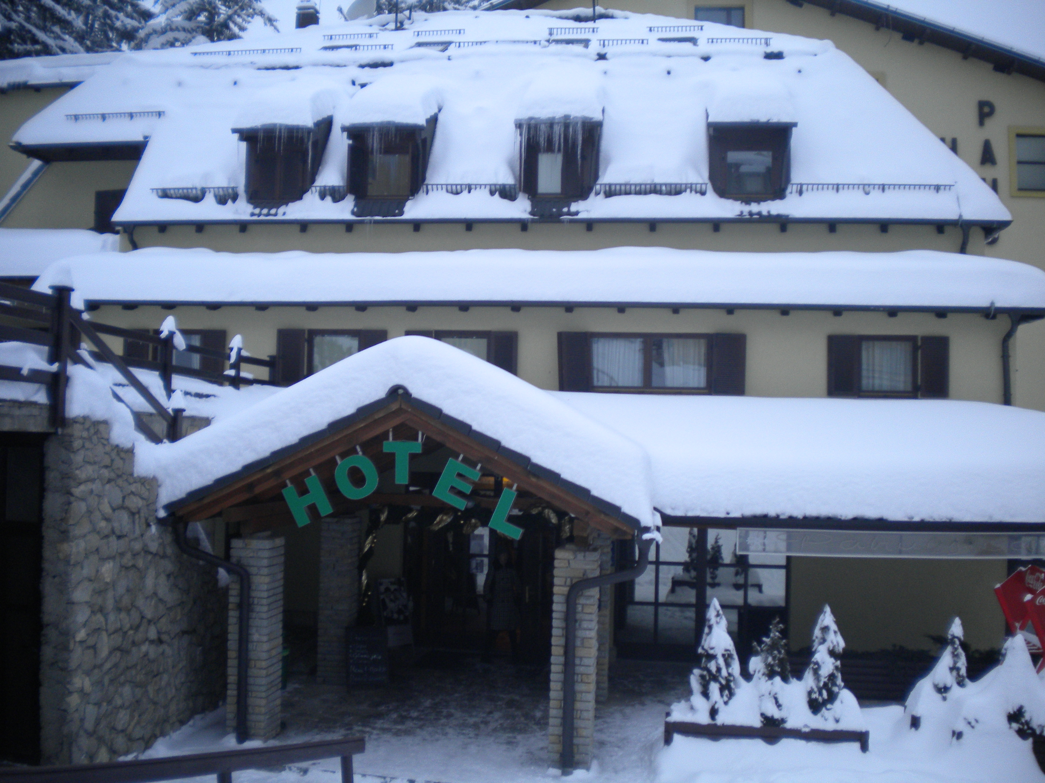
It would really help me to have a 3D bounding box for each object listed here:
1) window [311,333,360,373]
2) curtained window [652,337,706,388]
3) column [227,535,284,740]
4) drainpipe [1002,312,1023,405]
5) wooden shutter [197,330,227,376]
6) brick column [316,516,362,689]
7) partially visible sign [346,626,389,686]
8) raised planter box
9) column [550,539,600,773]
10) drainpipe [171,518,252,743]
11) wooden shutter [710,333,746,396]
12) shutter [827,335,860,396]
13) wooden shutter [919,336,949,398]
[{"bbox_3d":[-3.839,-0.703,21.650,1.041,0.990,0.100,1,-3,8],"label":"window"},{"bbox_3d":[3.062,-0.558,20.642,1.057,1.008,0.100,1,-3,8],"label":"curtained window"},{"bbox_3d":[-2.943,2.678,11.597,0.440,2.170,0.440,1,-3,7],"label":"column"},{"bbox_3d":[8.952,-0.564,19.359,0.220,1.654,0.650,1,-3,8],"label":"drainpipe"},{"bbox_3d":[-6.455,-0.714,21.999,0.655,1.142,0.050,1,-3,8],"label":"wooden shutter"},{"bbox_3d":[-2.438,2.788,14.211,0.430,2.200,0.430,1,-3,9],"label":"brick column"},{"bbox_3d":[-2.011,3.446,13.700,0.550,0.800,0.300,1,-3,4],"label":"partially visible sign"},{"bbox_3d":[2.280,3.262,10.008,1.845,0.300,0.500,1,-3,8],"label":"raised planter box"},{"bbox_3d":[0.542,2.719,10.828,0.430,2.200,0.430,1,-3,9],"label":"column"},{"bbox_3d":[-3.308,2.543,11.250,0.770,2.340,0.260,1,-3,7],"label":"drainpipe"},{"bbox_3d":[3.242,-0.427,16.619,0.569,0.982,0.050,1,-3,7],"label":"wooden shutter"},{"bbox_3d":[6.116,-0.495,20.166,0.588,1.180,0.050,1,-3,8],"label":"shutter"},{"bbox_3d":[6.339,-0.377,16.261,0.455,0.967,0.050,1,-3,7],"label":"wooden shutter"}]

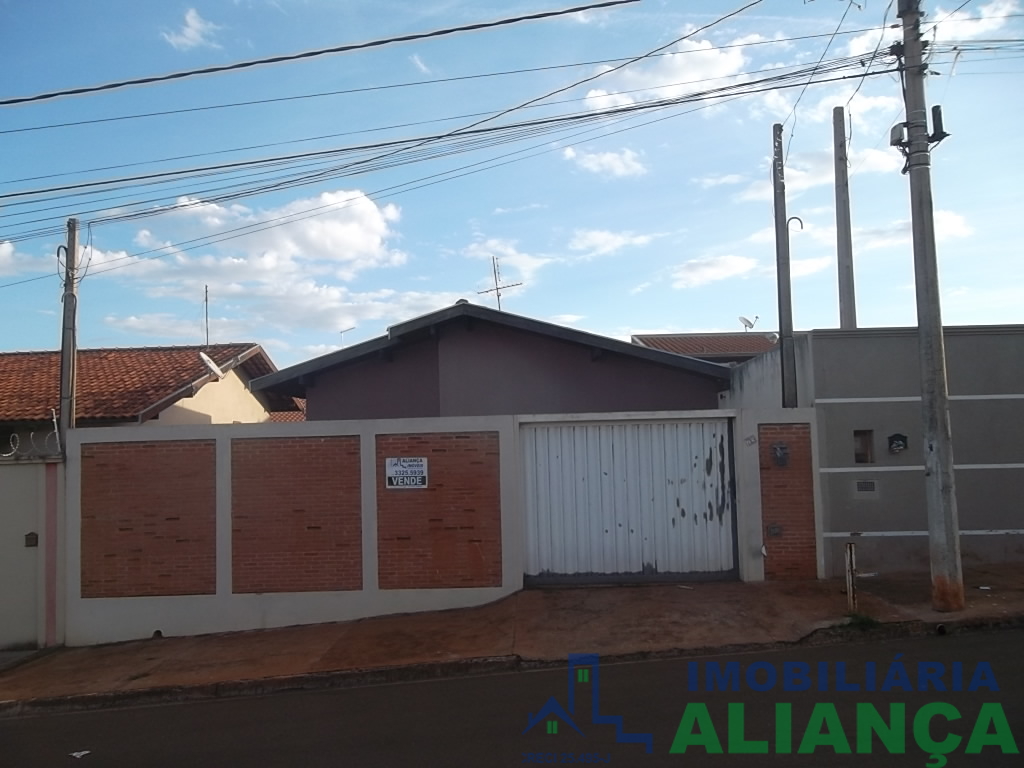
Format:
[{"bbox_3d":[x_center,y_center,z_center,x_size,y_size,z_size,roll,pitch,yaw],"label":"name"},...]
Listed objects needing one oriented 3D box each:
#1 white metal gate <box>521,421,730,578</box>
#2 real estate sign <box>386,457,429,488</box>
[{"bbox_3d":[1.647,1.649,11.269,2.993,2.259,0.080,-2,-4,1],"label":"white metal gate"},{"bbox_3d":[-1.474,1.255,11.235,0.581,0.430,0.020,-2,-4,1],"label":"real estate sign"}]

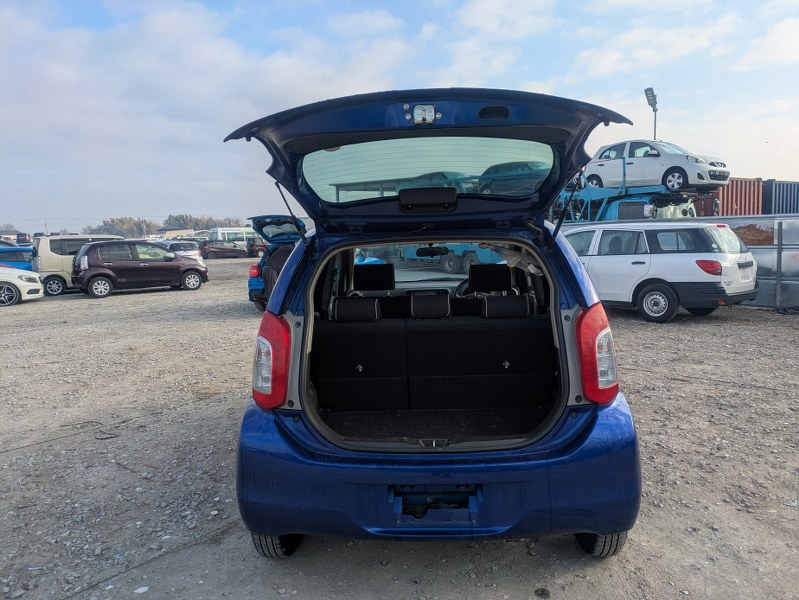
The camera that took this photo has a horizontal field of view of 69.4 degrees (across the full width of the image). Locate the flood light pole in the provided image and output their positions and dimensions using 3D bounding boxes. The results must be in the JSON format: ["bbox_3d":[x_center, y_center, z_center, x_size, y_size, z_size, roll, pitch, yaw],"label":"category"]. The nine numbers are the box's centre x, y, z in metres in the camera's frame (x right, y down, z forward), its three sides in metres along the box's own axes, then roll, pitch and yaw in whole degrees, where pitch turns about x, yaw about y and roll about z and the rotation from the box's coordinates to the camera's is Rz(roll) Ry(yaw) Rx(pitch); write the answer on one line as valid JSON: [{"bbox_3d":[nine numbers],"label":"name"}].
[{"bbox_3d":[10.149,-5.040,23.405,0.500,6.902,0.400,-7,8,-37],"label":"flood light pole"}]

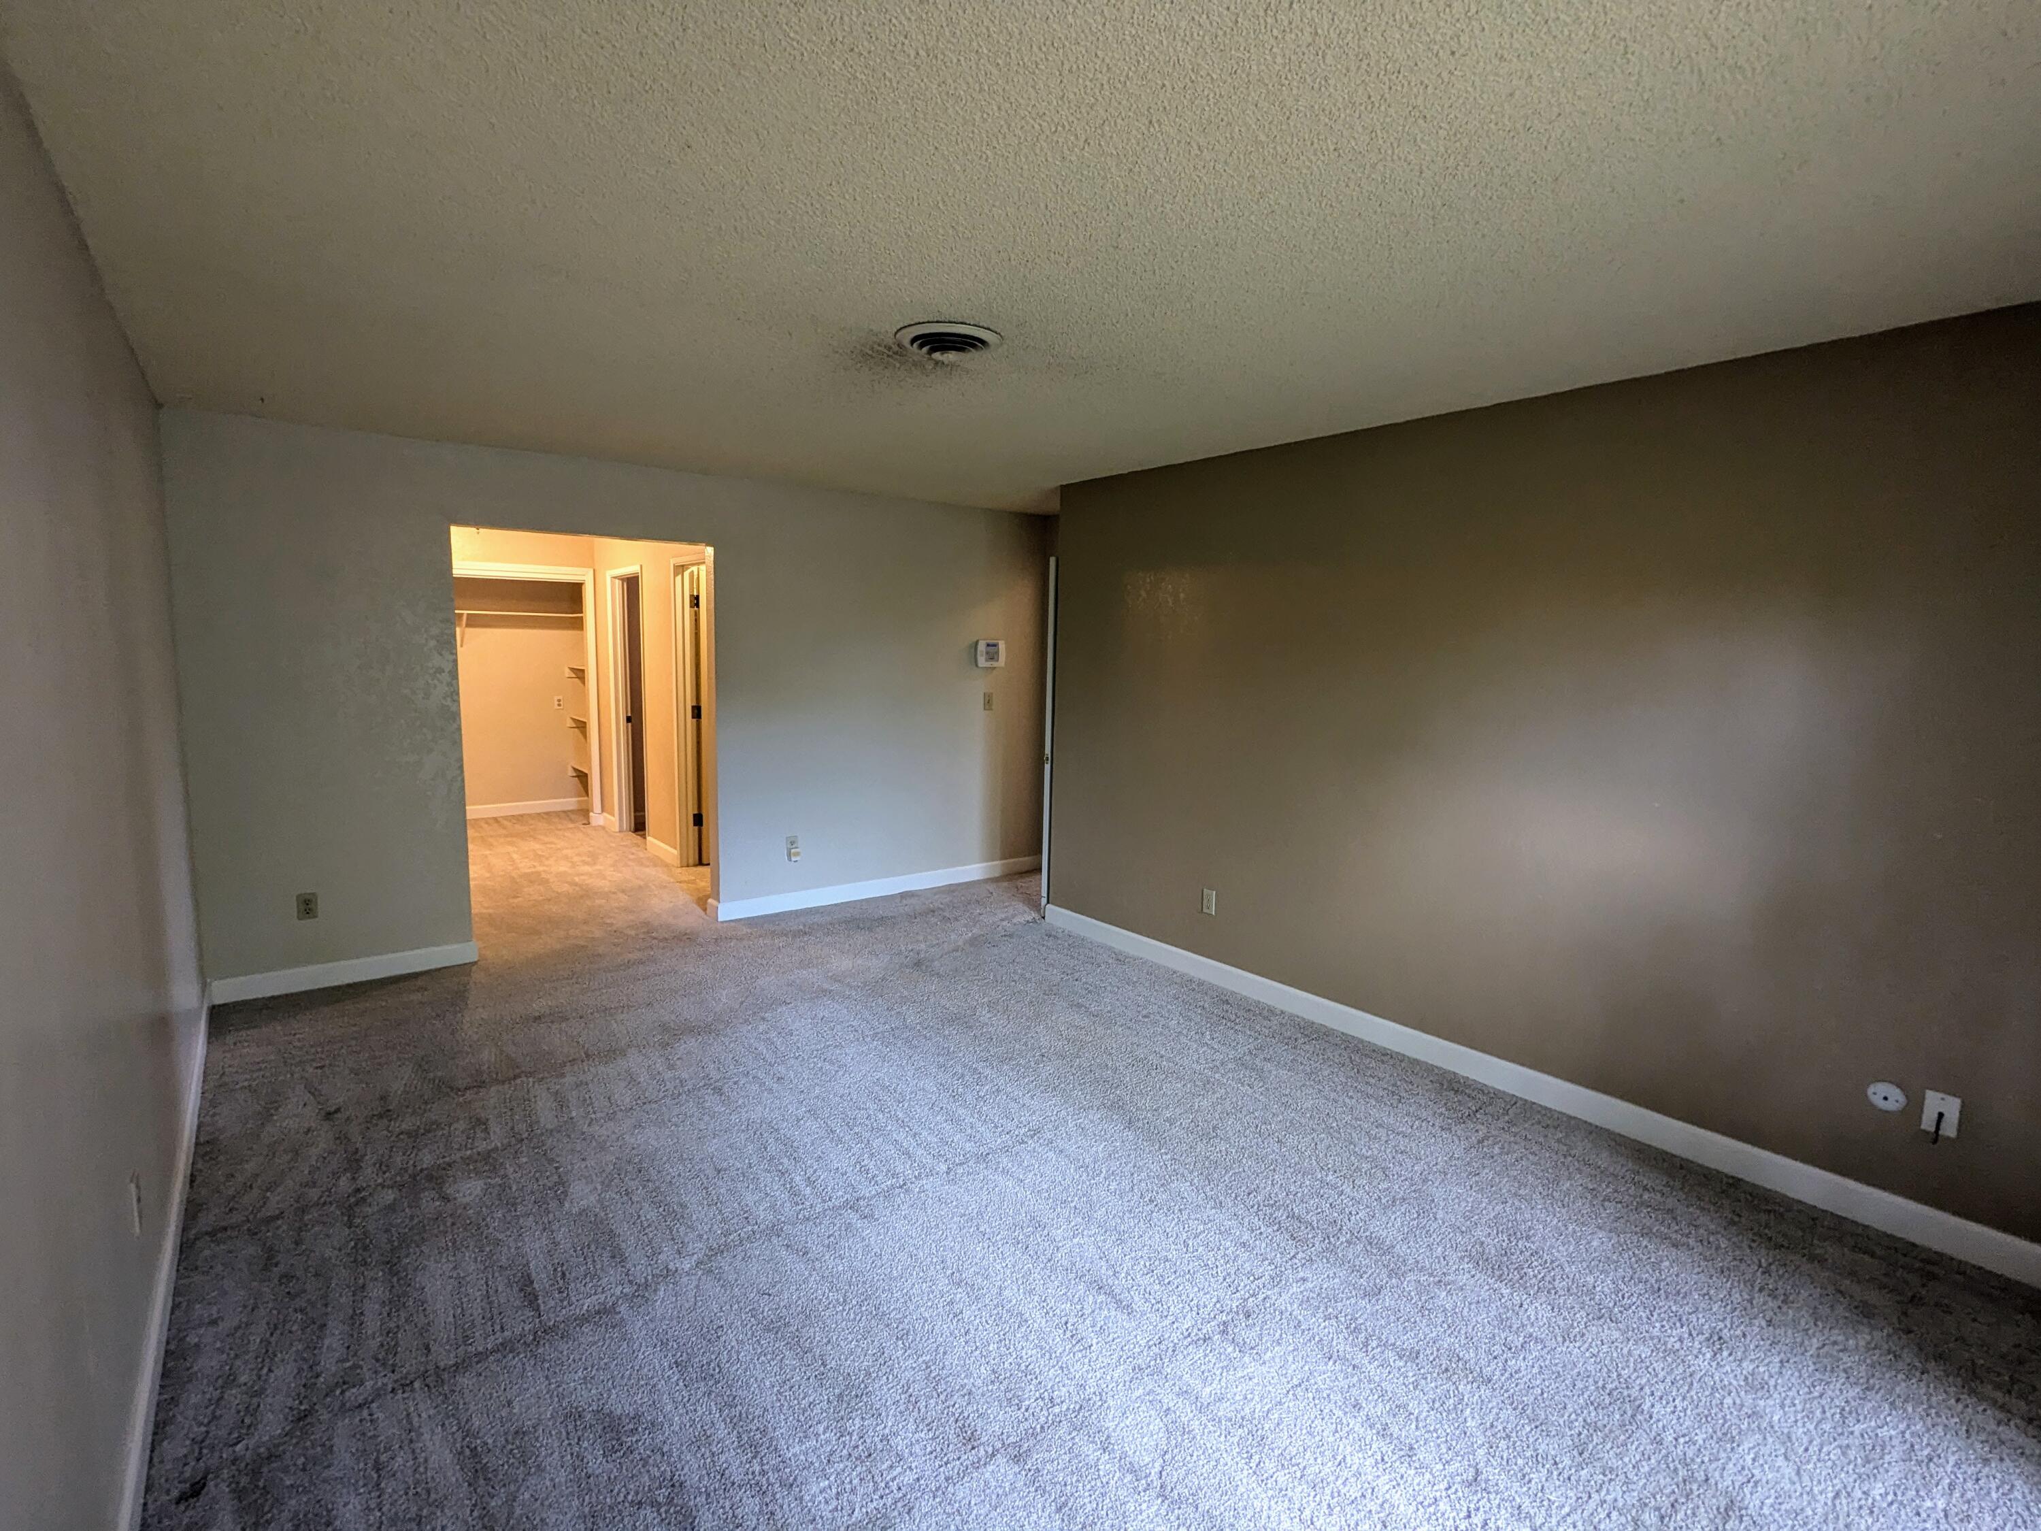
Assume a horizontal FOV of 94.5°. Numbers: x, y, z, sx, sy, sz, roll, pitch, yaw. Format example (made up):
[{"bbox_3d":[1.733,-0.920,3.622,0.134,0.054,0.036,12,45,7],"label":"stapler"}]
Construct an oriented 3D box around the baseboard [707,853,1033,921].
[{"bbox_3d":[-0.781,0.764,6.069,2.367,0.109,0.018,-4,9,-38],"label":"baseboard"}]

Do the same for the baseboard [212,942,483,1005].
[{"bbox_3d":[-3.030,0.929,4.285,0.997,0.109,0.018,-4,9,-38],"label":"baseboard"}]

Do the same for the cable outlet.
[{"bbox_3d":[2.464,0.933,2.523,0.010,0.114,0.070,-4,9,-38],"label":"cable outlet"}]

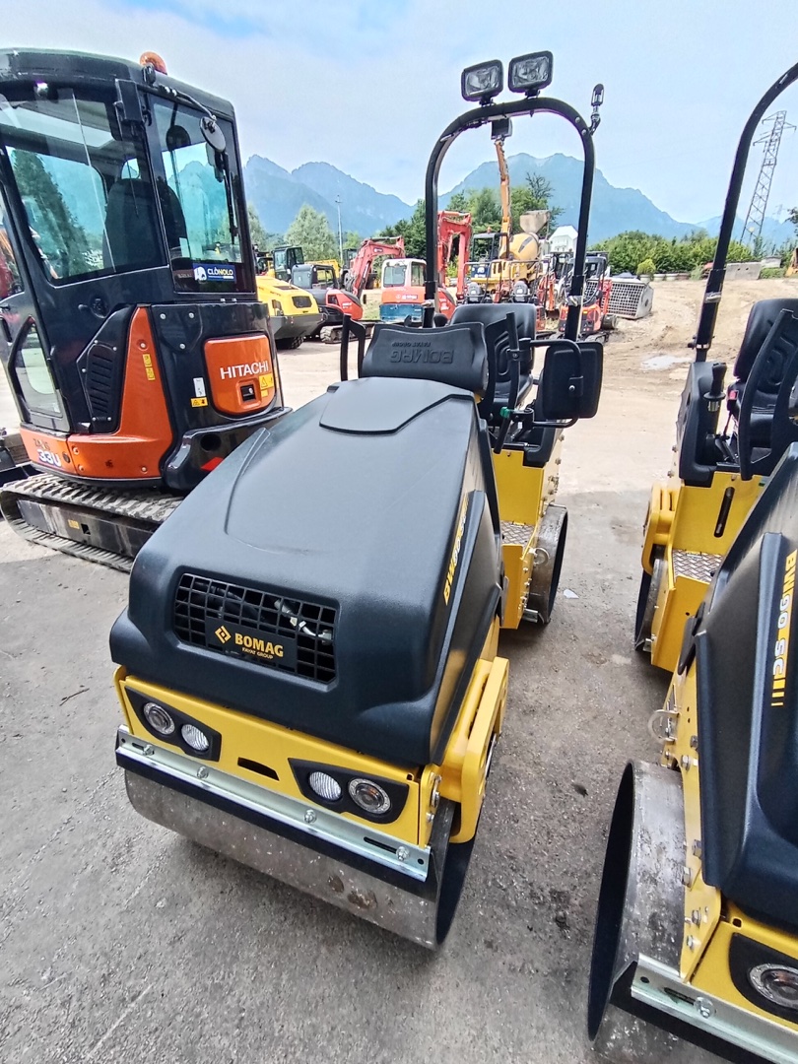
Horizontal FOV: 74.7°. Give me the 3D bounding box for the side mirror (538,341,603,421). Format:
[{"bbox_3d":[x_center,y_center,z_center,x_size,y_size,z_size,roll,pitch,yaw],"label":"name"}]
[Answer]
[{"bbox_3d":[0.522,-0.458,1.600,0.165,0.225,0.055,-5,27,-7],"label":"side mirror"}]

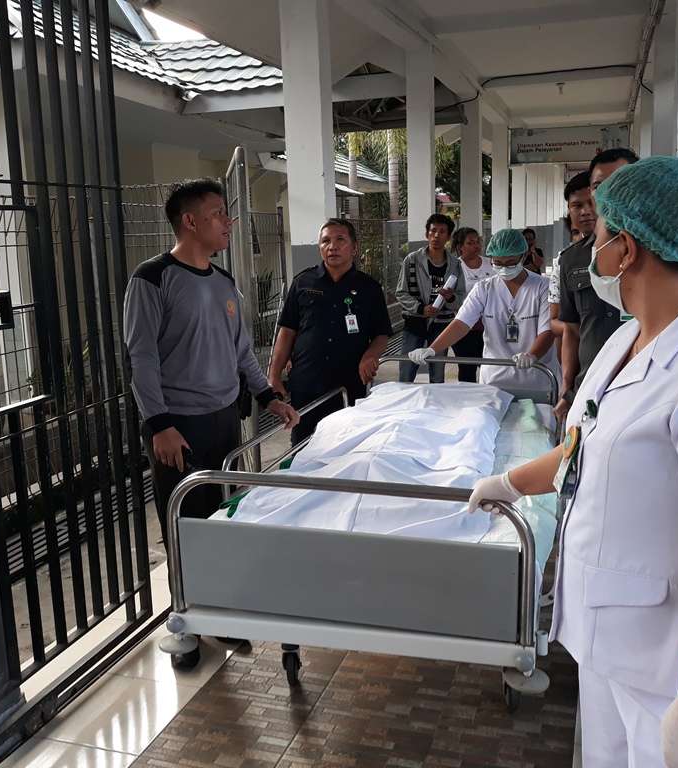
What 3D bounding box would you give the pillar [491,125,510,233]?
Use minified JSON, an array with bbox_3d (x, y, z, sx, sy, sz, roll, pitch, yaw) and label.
[{"bbox_3d":[3.294,-3.479,16.230,0.280,3.420,0.270,1,12,18],"label":"pillar"}]

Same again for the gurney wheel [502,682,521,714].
[{"bbox_3d":[0.560,0.979,2.564,0.050,0.115,0.110,-1,11,7],"label":"gurney wheel"}]

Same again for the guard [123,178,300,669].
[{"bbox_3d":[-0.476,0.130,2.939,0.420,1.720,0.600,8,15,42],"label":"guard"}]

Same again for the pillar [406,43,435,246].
[{"bbox_3d":[0.972,-2.035,9.302,0.280,3.420,0.270,1,12,18],"label":"pillar"}]

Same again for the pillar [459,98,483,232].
[{"bbox_3d":[2.133,-2.757,12.766,0.280,3.420,0.270,1,12,18],"label":"pillar"}]

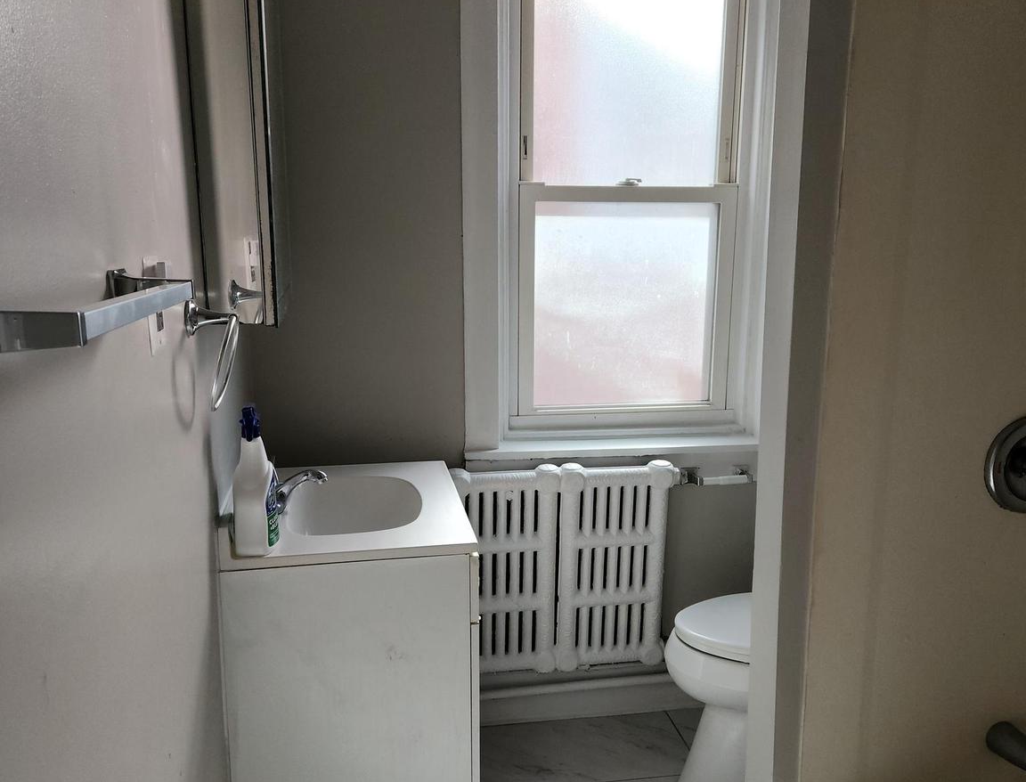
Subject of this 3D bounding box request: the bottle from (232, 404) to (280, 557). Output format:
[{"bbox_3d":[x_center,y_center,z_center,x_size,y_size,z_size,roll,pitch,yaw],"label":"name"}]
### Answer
[{"bbox_3d":[-0.452,0.152,1.632,0.065,0.262,0.110,1,10,4],"label":"bottle"}]

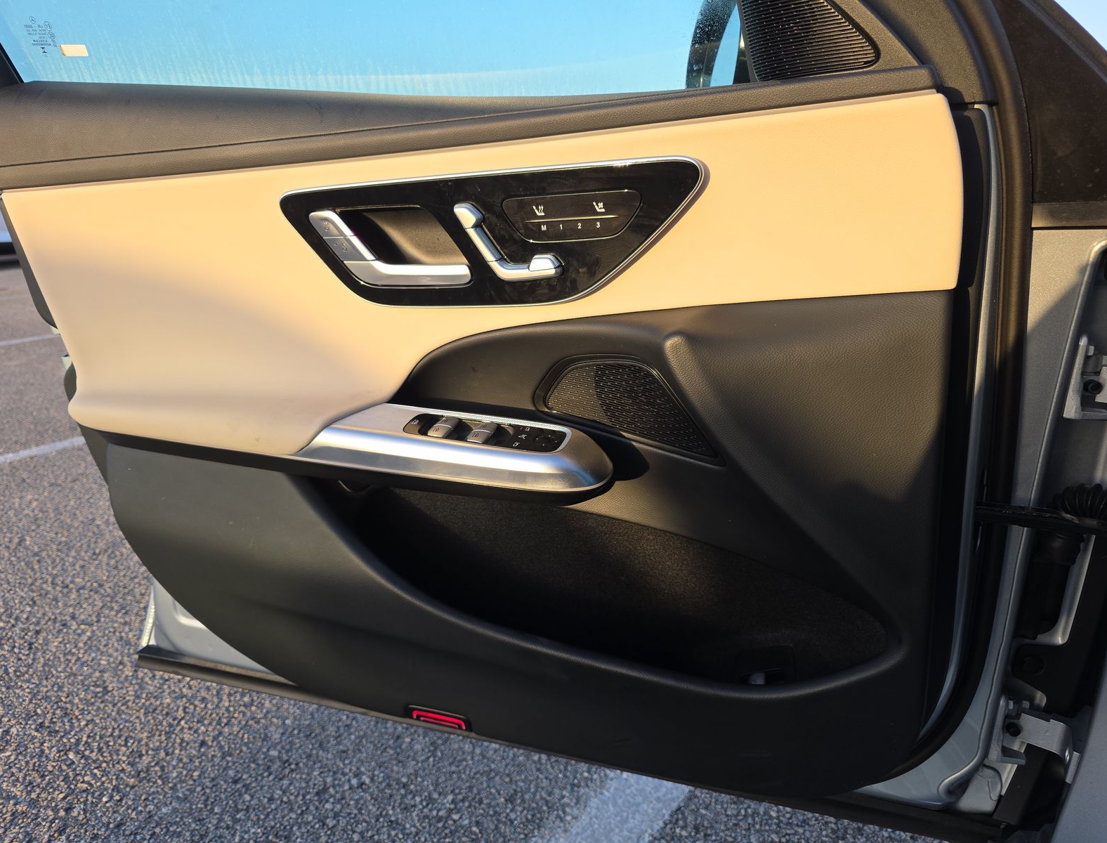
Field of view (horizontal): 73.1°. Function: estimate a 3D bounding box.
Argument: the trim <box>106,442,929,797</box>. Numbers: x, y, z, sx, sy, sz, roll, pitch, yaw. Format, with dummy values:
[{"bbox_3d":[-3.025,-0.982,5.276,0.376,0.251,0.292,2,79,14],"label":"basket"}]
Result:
[{"bbox_3d":[-0.098,0.206,0.810,0.913,0.350,0.105,5,17,16],"label":"trim"}]

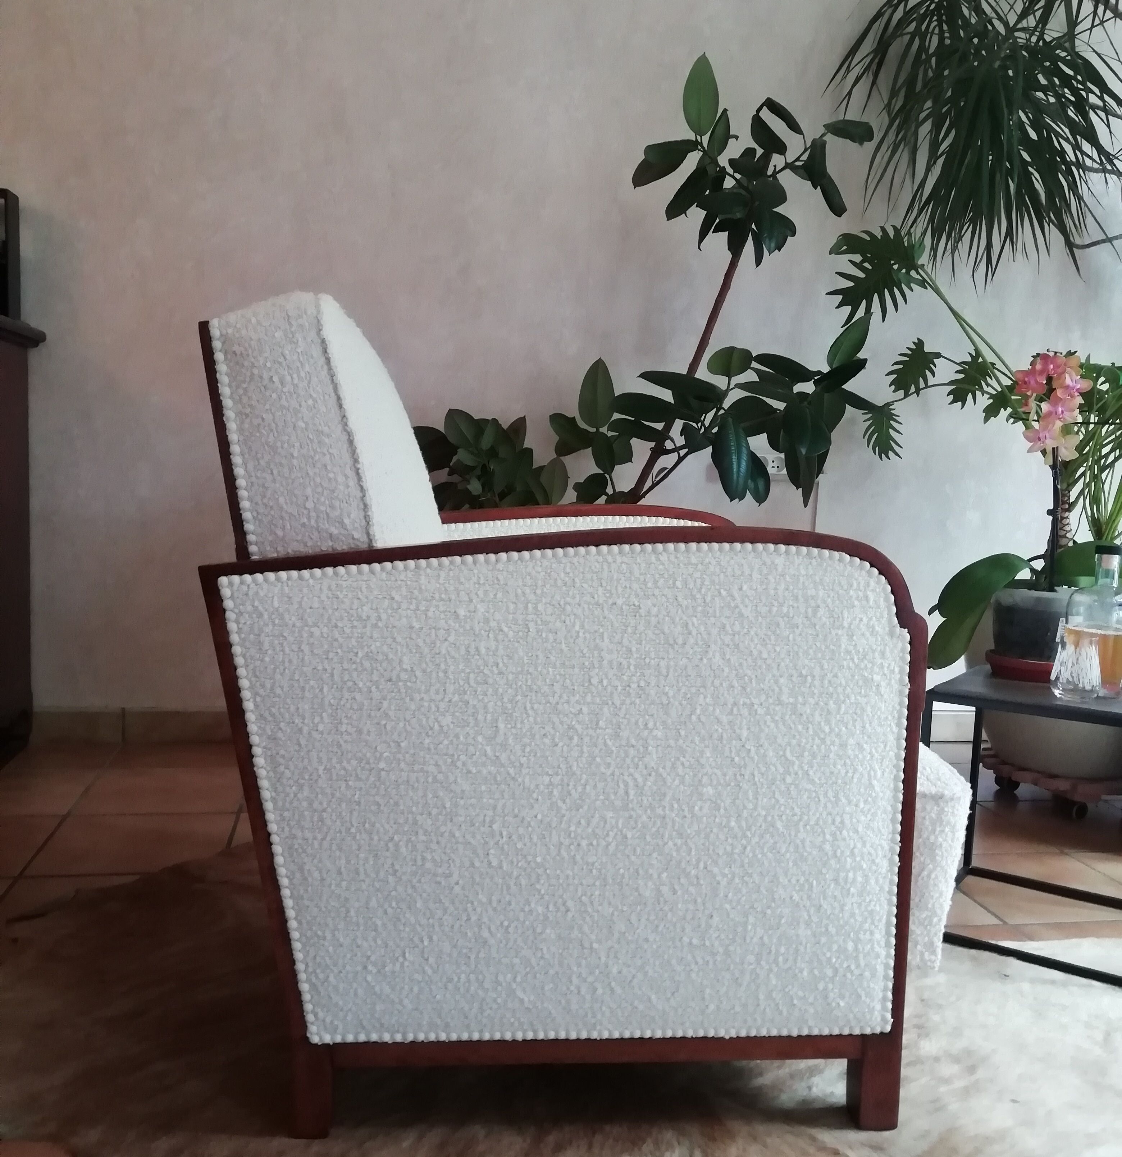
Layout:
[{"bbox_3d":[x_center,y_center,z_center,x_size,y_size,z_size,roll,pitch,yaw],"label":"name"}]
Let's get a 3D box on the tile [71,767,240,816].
[{"bbox_3d":[-0.816,0.444,2.325,0.306,0.012,0.306,1,6,-11],"label":"tile"}]

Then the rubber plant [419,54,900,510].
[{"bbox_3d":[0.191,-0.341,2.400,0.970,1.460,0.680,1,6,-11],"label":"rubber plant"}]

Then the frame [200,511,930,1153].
[{"bbox_3d":[0.009,0.267,1.192,0.759,0.652,0.055,2,6,-6],"label":"frame"}]

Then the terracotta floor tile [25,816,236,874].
[{"bbox_3d":[-0.758,0.480,2.016,0.306,0.012,0.306,1,6,-11],"label":"terracotta floor tile"}]

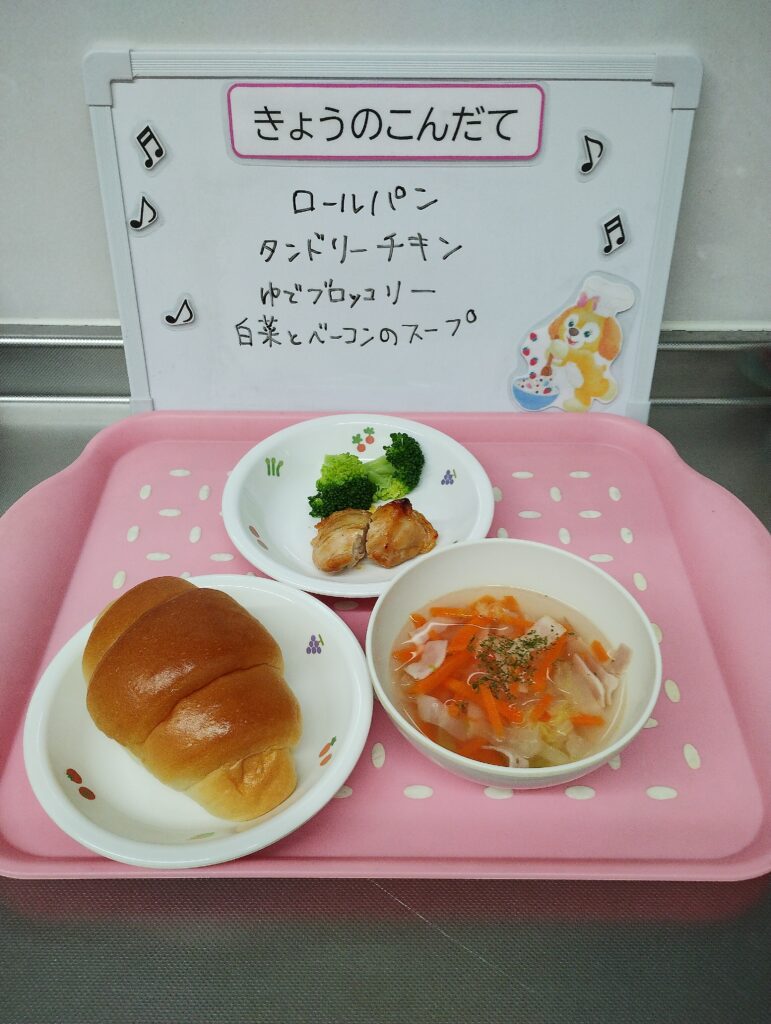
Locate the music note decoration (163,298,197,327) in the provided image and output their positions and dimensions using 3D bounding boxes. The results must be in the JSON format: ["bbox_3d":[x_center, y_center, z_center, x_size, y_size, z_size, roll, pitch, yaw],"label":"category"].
[{"bbox_3d":[-0.148,-0.143,0.598,0.019,0.023,0.003,23,25,-11],"label":"music note decoration"}]

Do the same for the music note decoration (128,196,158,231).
[{"bbox_3d":[-0.166,-0.204,0.567,0.019,0.024,0.003,7,27,-4],"label":"music note decoration"}]

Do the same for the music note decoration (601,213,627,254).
[{"bbox_3d":[0.158,-0.192,0.572,0.016,0.026,0.003,-9,27,5],"label":"music note decoration"}]

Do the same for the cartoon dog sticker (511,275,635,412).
[{"bbox_3d":[0.136,-0.121,0.608,0.084,0.103,0.003,0,27,0],"label":"cartoon dog sticker"}]

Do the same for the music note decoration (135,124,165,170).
[{"bbox_3d":[-0.156,-0.241,0.548,0.017,0.024,0.003,-25,24,12],"label":"music note decoration"}]

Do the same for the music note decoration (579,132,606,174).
[{"bbox_3d":[0.137,-0.237,0.549,0.017,0.026,0.003,-9,27,5],"label":"music note decoration"}]

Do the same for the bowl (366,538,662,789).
[{"bbox_3d":[0.065,0.087,0.441,0.147,0.059,0.147,0,43,0],"label":"bowl"}]

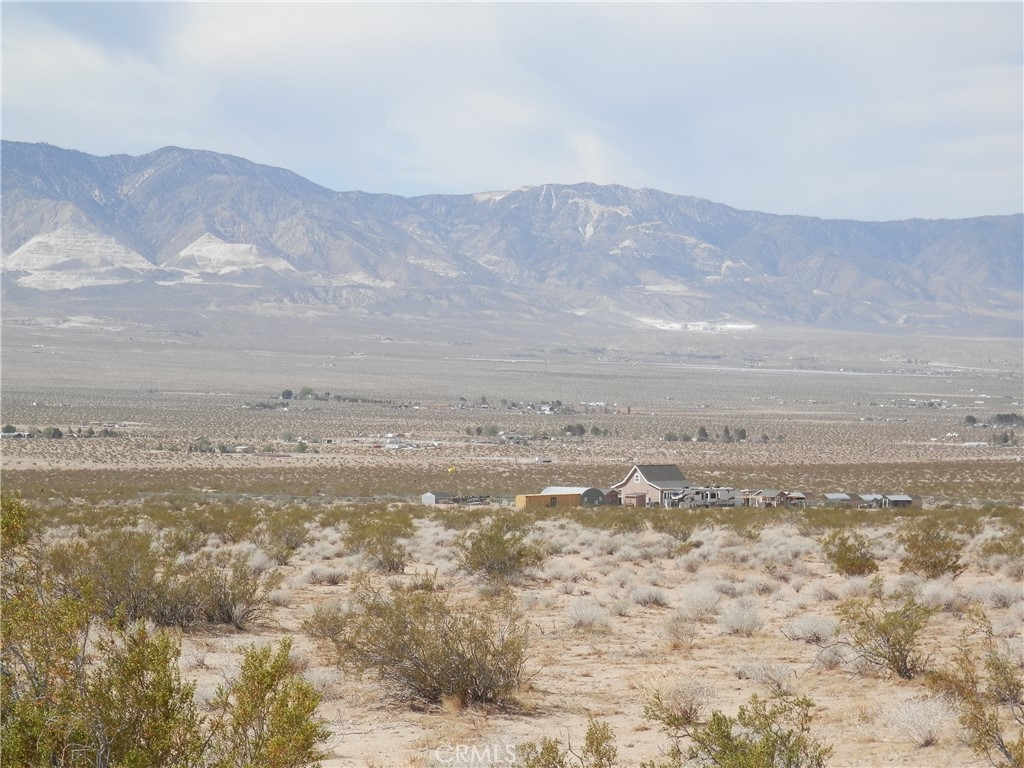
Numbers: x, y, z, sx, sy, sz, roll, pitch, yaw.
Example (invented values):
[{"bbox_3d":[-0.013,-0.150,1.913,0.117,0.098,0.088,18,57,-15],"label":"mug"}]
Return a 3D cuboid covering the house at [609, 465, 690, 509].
[{"bbox_3d":[24.800,17.800,450.000,10.000,7.300,11.300,1,-1,-43],"label":"house"}]

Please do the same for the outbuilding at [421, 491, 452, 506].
[{"bbox_3d":[-13.401,20.585,467.000,4.100,2.300,3.500,0,-1,-43],"label":"outbuilding"}]

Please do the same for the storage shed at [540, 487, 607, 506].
[{"bbox_3d":[10.389,19.690,450.000,10.164,3.479,6.008,-1,-2,45],"label":"storage shed"}]

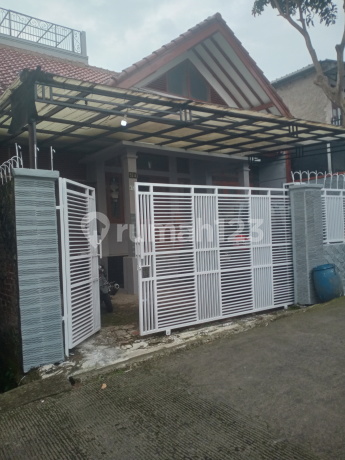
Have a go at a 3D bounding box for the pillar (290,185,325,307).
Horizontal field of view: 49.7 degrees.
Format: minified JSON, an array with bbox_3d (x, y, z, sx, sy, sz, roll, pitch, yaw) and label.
[{"bbox_3d":[2.279,0.225,6.270,0.460,1.930,0.360,-2,-1,-32],"label":"pillar"}]

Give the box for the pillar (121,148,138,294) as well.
[{"bbox_3d":[-0.888,-0.163,8.417,0.286,3.182,0.296,-2,-1,-34],"label":"pillar"}]

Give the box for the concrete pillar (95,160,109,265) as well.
[{"bbox_3d":[-1.796,-0.158,9.394,0.245,3.080,0.255,-2,-1,-34],"label":"concrete pillar"}]

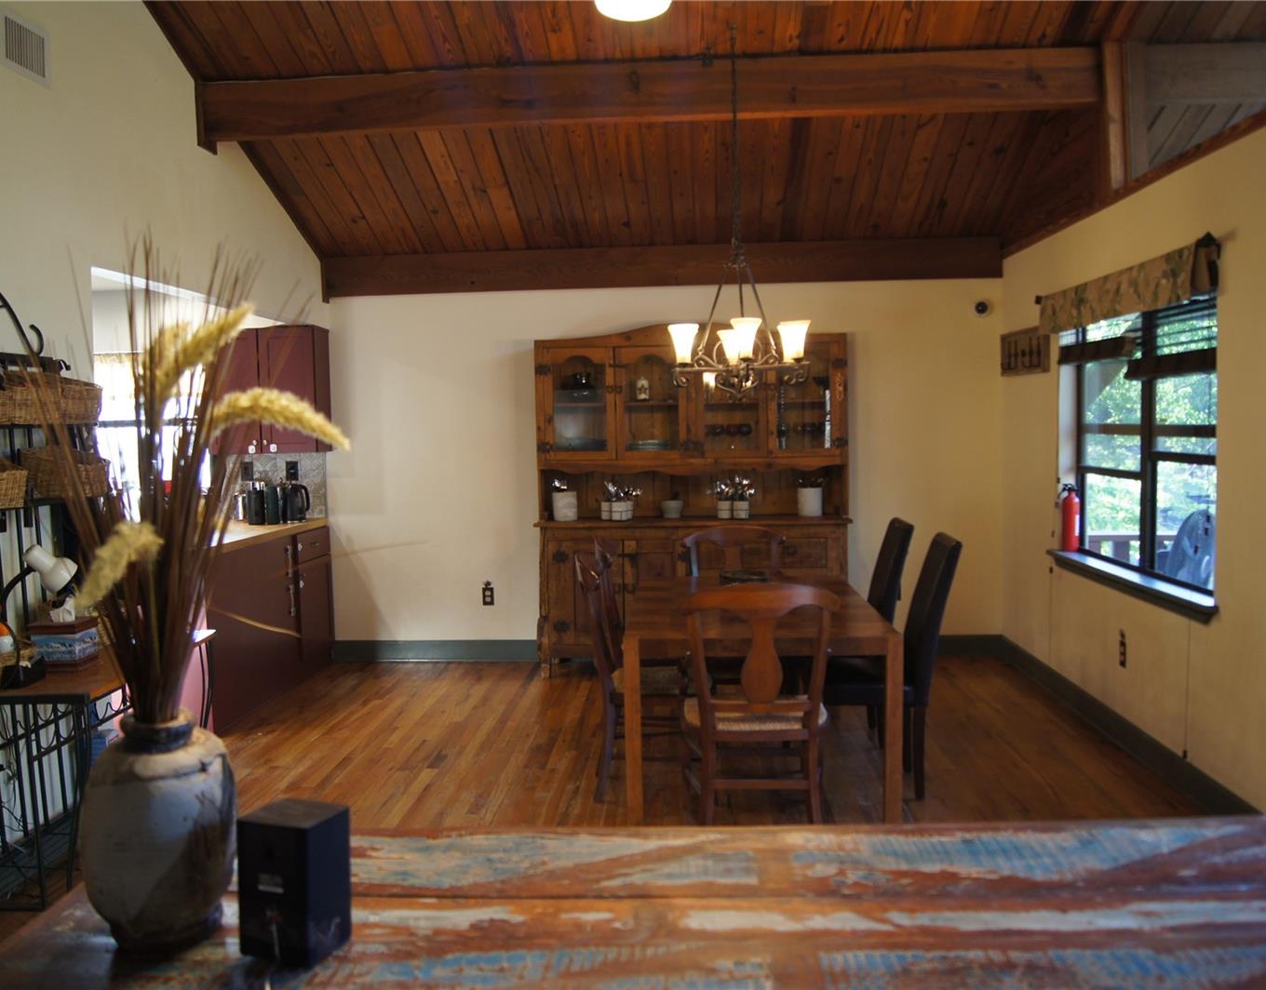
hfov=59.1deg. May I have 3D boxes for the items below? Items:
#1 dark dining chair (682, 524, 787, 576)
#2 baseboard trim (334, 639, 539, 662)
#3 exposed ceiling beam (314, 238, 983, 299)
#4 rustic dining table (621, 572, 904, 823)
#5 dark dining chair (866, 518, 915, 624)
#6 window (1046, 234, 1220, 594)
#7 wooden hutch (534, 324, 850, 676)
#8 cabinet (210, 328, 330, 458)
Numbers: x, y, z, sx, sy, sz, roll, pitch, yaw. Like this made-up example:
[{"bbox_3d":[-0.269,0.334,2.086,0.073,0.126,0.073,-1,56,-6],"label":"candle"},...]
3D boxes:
[{"bbox_3d":[0.533,0.666,5.678,0.540,0.980,0.540,-1,4,3],"label":"dark dining chair"},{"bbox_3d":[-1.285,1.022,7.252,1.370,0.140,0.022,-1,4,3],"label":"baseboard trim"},{"bbox_3d":[0.170,-1.417,6.956,4.215,0.250,0.110,-1,4,3],"label":"exposed ceiling beam"},{"bbox_3d":[0.512,0.835,4.792,0.995,0.760,1.530,-1,4,3],"label":"rustic dining table"},{"bbox_3d":[1.019,0.651,5.320,0.600,1.035,0.440,-1,4,3],"label":"dark dining chair"},{"bbox_3d":[2.212,-0.327,5.002,0.220,1.373,1.840,-1,4,3],"label":"window"},{"bbox_3d":[0.363,0.025,6.862,1.900,2.110,0.470,-1,4,3],"label":"wooden hutch"},{"bbox_3d":[-2.274,-0.655,7.031,0.670,0.773,0.325,-1,4,3],"label":"cabinet"}]

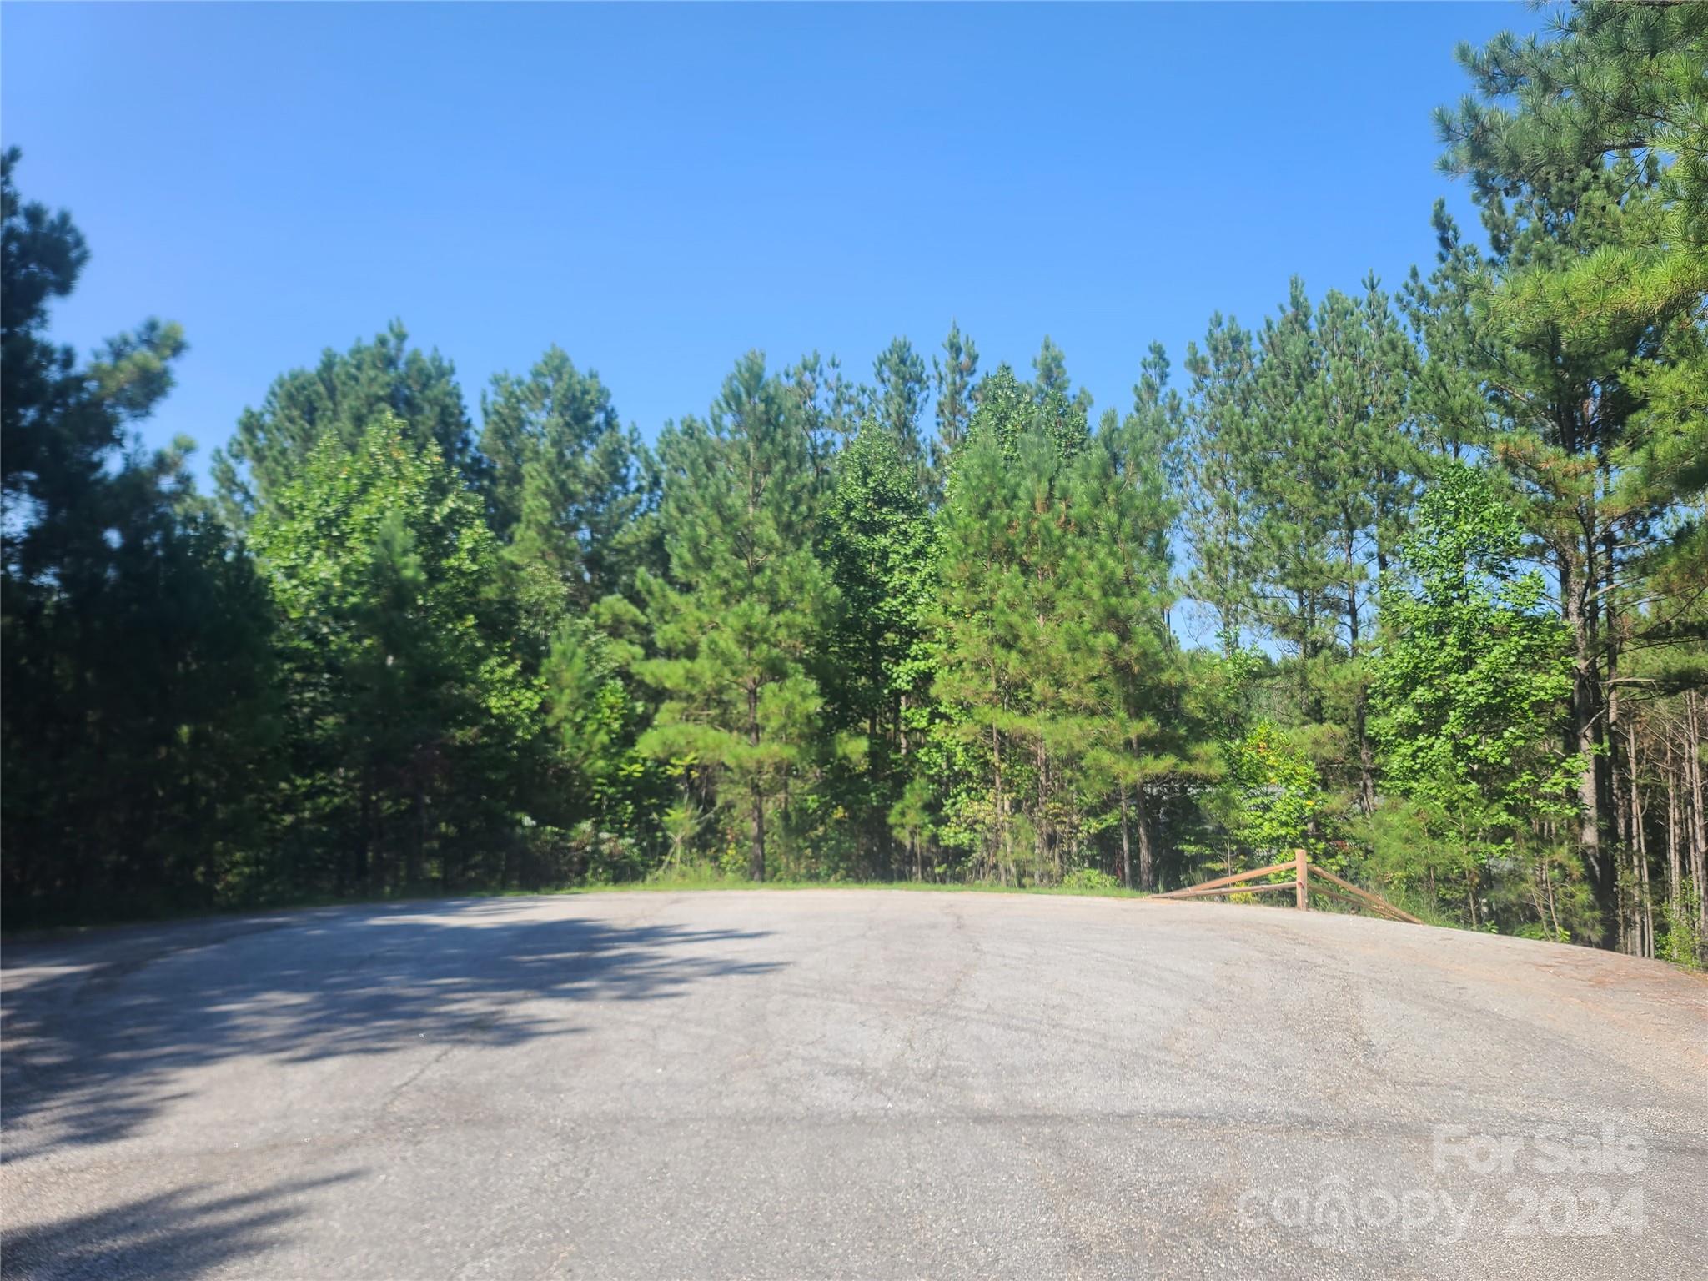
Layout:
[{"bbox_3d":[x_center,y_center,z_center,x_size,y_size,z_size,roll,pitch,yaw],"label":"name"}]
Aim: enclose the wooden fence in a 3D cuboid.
[{"bbox_3d":[6.429,3.569,18.406,0.700,0.920,4.750,4,-9,-31],"label":"wooden fence"}]

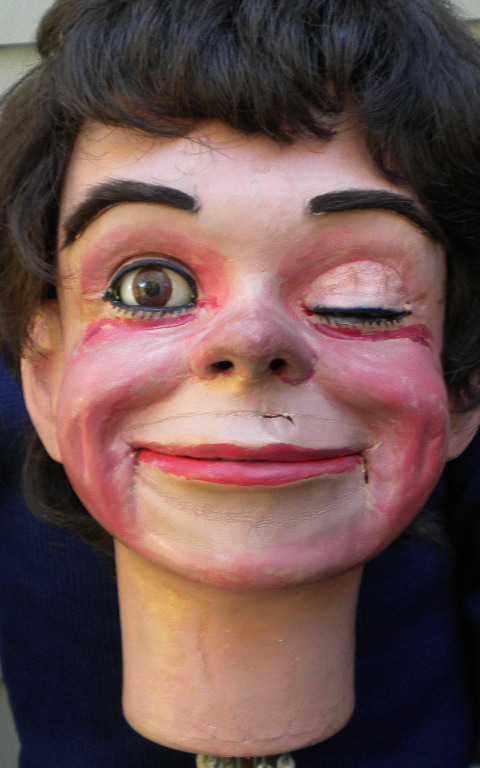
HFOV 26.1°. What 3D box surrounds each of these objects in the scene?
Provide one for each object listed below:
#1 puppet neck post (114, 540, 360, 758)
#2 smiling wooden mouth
[{"bbox_3d":[-0.001,0.092,0.402,0.090,0.068,0.090,1,8,0],"label":"puppet neck post"},{"bbox_3d":[0.003,0.027,0.349,0.076,0.015,0.022,1,5,0],"label":"smiling wooden mouth"}]

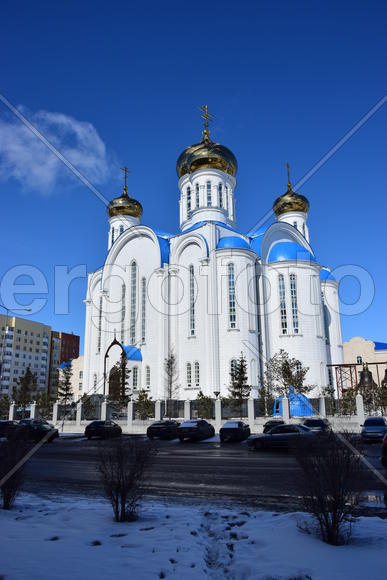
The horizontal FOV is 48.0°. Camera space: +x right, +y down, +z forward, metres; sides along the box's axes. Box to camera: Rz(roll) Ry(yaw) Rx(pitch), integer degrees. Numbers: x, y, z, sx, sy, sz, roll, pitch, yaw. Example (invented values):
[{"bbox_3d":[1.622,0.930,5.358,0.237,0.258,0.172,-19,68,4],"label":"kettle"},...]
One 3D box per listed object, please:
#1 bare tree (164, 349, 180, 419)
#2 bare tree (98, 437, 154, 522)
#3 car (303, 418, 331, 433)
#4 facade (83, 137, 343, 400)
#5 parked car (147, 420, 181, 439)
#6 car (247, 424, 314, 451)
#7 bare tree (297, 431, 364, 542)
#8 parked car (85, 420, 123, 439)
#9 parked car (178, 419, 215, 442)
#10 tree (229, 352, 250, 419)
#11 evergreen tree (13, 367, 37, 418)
[{"bbox_3d":[-2.227,10.002,46.317,1.703,7.554,1.703,-1,-16,0],"label":"bare tree"},{"bbox_3d":[-1.210,3.438,7.999,1.030,1.414,1.030,-1,-16,0],"label":"bare tree"},{"bbox_3d":[8.500,9.631,29.779,1.800,1.500,4.400,-7,-17,22],"label":"car"},{"bbox_3d":[2.829,-5.316,88.183,32.800,62.000,36.730,13,-21,-41],"label":"facade"},{"bbox_3d":[-2.356,12.107,37.644,1.726,1.479,4.434,-6,-16,17],"label":"parked car"},{"bbox_3d":[5.696,8.990,26.610,4.498,1.425,1.760,-6,-17,20],"label":"car"},{"bbox_3d":[1.937,2.908,6.449,1.000,1.540,1.000,-1,-16,0],"label":"bare tree"},{"bbox_3d":[-7.859,12.481,38.729,1.739,1.462,4.400,-4,-16,12],"label":"parked car"},{"bbox_3d":[0.321,11.184,34.515,1.748,1.514,4.466,-6,-17,19],"label":"parked car"},{"bbox_3d":[4.630,9.712,44.108,2.230,6.740,2.230,-1,-16,0],"label":"tree"},{"bbox_3d":[-19.707,12.220,51.351,2.715,6.318,2.715,-1,-16,0],"label":"evergreen tree"}]

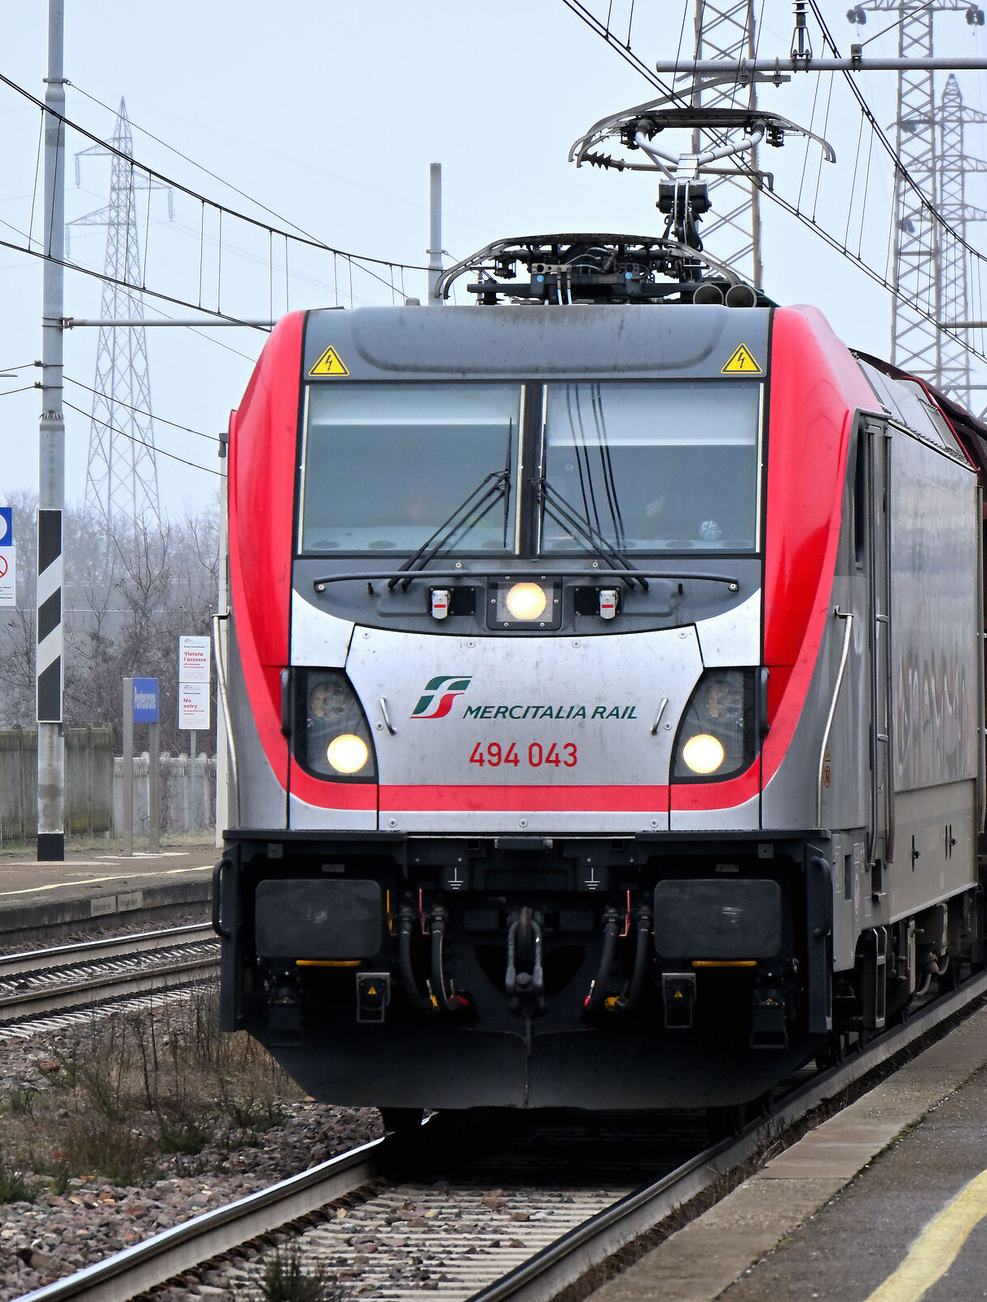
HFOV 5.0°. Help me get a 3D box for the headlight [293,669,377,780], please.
[{"bbox_3d":[-0.703,0.328,50.500,0.370,0.490,0.160,0,0,4],"label":"headlight"}]

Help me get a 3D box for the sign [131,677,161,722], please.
[{"bbox_3d":[-3.958,0.566,130.000,0.060,0.510,2.500,0,0,5],"label":"sign"}]

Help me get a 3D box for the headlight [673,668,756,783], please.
[{"bbox_3d":[0.979,0.330,50.750,0.390,0.515,0.200,0,-6,0],"label":"headlight"}]

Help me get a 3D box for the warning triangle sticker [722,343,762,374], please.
[{"bbox_3d":[1.118,-1.314,51.250,0.188,0.163,0.010,0,-28,2],"label":"warning triangle sticker"}]

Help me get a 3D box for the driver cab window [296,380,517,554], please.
[{"bbox_3d":[-0.367,-0.810,50.800,1.000,0.820,0.060,0,-22,4],"label":"driver cab window"}]

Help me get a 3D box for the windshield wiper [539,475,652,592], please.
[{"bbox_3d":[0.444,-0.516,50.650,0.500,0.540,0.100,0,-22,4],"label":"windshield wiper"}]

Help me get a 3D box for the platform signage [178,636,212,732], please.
[{"bbox_3d":[-3.909,0.427,149.500,0.400,1.220,0.040,0,0,4],"label":"platform signage"}]

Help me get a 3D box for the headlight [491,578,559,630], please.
[{"bbox_3d":[0.143,-0.211,50.900,0.305,0.235,0.120,0,0,4],"label":"headlight"}]

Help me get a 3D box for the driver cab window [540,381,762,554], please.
[{"bbox_3d":[0.703,-0.816,50.720,1.000,0.830,0.060,0,-22,4],"label":"driver cab window"}]

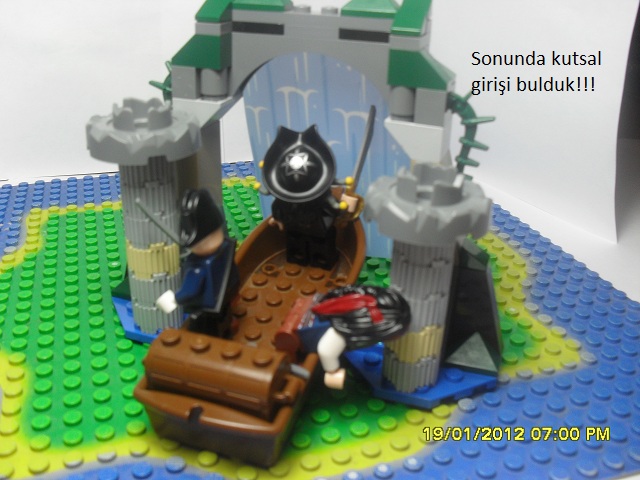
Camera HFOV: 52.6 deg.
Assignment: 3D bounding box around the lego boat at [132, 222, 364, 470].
[{"bbox_3d":[-0.009,0.016,0.196,0.041,0.021,0.110,9,35,17],"label":"lego boat"}]

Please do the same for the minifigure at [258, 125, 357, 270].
[{"bbox_3d":[-0.002,-0.013,0.206,0.031,0.047,0.022,9,35,17],"label":"minifigure"}]

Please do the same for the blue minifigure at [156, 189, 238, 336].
[{"bbox_3d":[-0.029,0.009,0.174,0.022,0.046,0.024,9,35,17],"label":"blue minifigure"}]

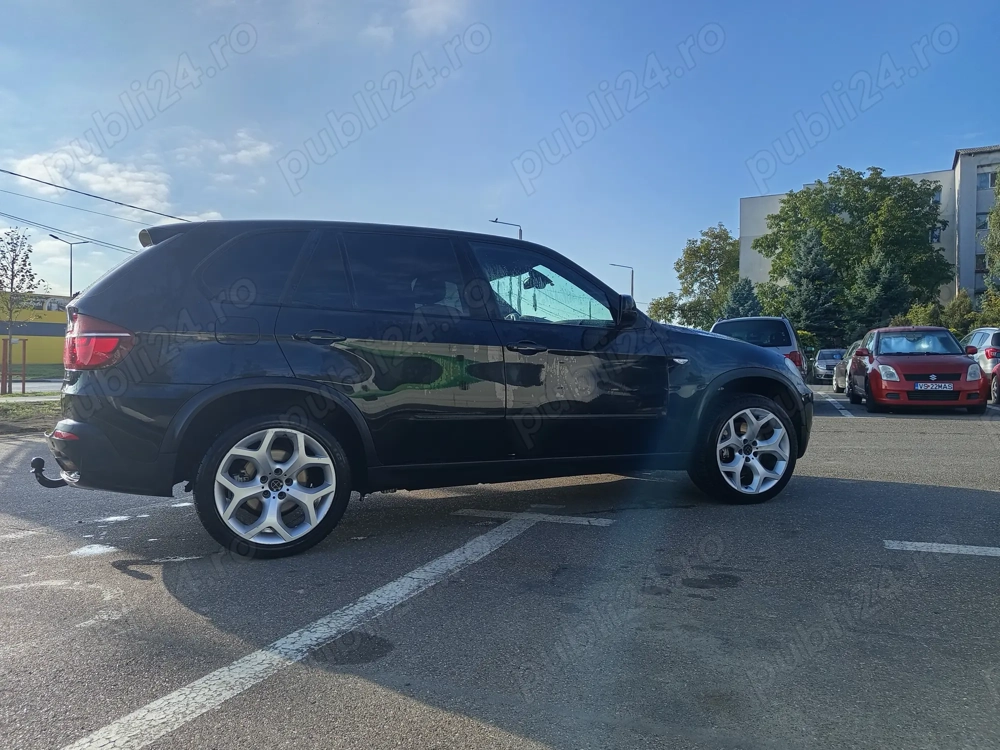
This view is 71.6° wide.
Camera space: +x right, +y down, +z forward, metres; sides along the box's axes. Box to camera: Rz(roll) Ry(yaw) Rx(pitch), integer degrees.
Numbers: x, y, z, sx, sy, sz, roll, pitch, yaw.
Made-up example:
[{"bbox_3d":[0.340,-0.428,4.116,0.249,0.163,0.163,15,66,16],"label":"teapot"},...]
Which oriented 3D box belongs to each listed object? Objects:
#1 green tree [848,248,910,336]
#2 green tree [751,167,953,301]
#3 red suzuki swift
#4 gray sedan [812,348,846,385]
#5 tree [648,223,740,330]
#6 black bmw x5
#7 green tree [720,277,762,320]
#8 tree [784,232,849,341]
[{"bbox_3d":[19.196,-3.067,35.068,3.400,6.640,3.400,0,1,0],"label":"green tree"},{"bbox_3d":[21.075,-6.178,41.630,11.000,12.607,10.500,0,1,0],"label":"green tree"},{"bbox_3d":[7.338,-0.143,12.369,1.700,1.500,3.700,1,1,21],"label":"red suzuki swift"},{"bbox_3d":[13.855,-0.378,28.792,1.740,1.500,4.300,1,1,21],"label":"gray sedan"},{"bbox_3d":[17.920,-7.095,63.139,9.000,13.528,9.000,0,1,0],"label":"tree"},{"bbox_3d":[-0.185,-0.030,4.657,4.880,1.740,1.970,0,1,-25],"label":"black bmw x5"},{"bbox_3d":[14.557,-2.938,42.062,3.200,6.059,3.200,0,1,0],"label":"green tree"},{"bbox_3d":[16.367,-3.642,36.080,3.400,7.725,3.400,0,1,0],"label":"tree"}]

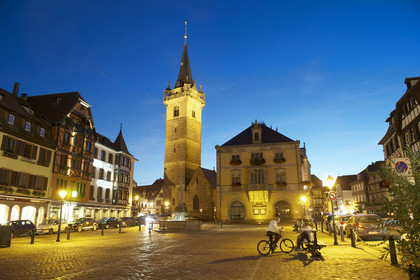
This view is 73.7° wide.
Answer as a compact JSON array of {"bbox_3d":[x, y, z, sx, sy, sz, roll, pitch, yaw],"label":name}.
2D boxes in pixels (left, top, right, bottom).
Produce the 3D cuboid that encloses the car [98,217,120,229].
[{"bbox_3d":[-14.100,11.548,39.141,1.740,1.470,4.100,-1,-15,4],"label":"car"}]

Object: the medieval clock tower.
[{"bbox_3d":[-7.500,-7.870,80.391,8.800,59.500,8.800,-9,-17,29],"label":"medieval clock tower"}]

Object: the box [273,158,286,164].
[{"bbox_3d":[12.486,3.750,50.121,2.200,1.000,0.500,-3,-15,10],"label":"box"}]

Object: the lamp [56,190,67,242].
[{"bbox_3d":[-11.671,5.845,22.005,0.450,4.000,0.450,-4,-15,13],"label":"lamp"}]

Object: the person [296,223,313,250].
[{"bbox_3d":[5.279,5.399,15.748,0.800,1.320,0.520,-5,-15,15],"label":"person"}]

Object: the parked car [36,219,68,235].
[{"bbox_3d":[-15.450,8.472,27.646,1.700,1.410,4.200,0,-15,1],"label":"parked car"}]

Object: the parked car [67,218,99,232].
[{"bbox_3d":[-15.618,10.295,34.149,1.720,1.520,4.000,-4,-15,14],"label":"parked car"}]

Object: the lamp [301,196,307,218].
[{"bbox_3d":[10.257,7.851,29.991,0.450,3.800,0.450,-3,-15,10],"label":"lamp"}]

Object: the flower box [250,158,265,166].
[{"bbox_3d":[8.723,4.067,50.723,2.700,1.200,0.500,-3,-15,10],"label":"flower box"}]

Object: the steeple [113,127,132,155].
[{"bbox_3d":[-16.564,-0.006,52.711,3.100,5.700,3.300,-3,-15,10],"label":"steeple"}]

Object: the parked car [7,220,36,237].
[{"bbox_3d":[-18.344,8.287,26.012,1.680,1.430,4.000,-4,-15,14],"label":"parked car"}]

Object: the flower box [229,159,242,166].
[{"bbox_3d":[4.756,4.196,51.413,2.100,1.000,0.500,-3,-15,10],"label":"flower box"}]

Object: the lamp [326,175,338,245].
[{"bbox_3d":[7.808,4.366,17.803,0.450,4.280,0.450,-4,-15,13],"label":"lamp"}]

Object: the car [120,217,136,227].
[{"bbox_3d":[-13.042,12.505,42.846,1.750,1.500,4.100,-4,-15,14],"label":"car"}]

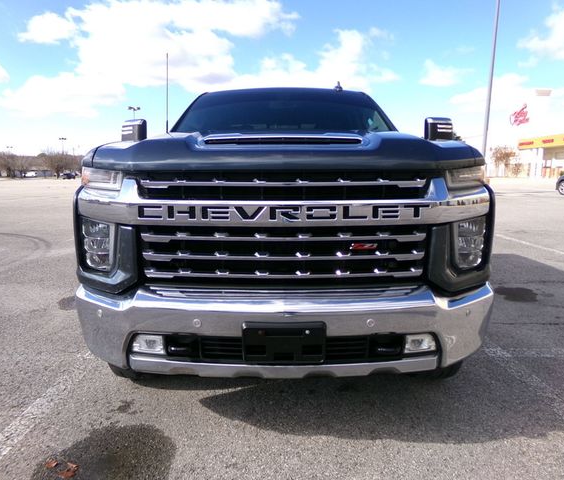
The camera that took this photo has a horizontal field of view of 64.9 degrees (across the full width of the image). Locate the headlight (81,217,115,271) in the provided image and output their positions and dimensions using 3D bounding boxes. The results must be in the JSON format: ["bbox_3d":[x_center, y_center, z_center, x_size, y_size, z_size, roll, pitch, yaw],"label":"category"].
[{"bbox_3d":[-0.840,0.027,1.997,0.170,0.245,0.130,2,9,13],"label":"headlight"}]

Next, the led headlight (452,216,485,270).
[{"bbox_3d":[0.855,0.014,2.016,0.170,0.245,0.130,-2,9,-11],"label":"led headlight"}]

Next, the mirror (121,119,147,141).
[{"bbox_3d":[-1.127,-0.734,3.326,0.200,0.320,0.150,0,9,1],"label":"mirror"}]

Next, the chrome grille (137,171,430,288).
[{"bbox_3d":[0.008,-0.043,1.845,1.180,0.480,0.130,0,9,1],"label":"chrome grille"}]

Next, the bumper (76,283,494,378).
[{"bbox_3d":[0.013,0.340,1.985,1.980,0.335,0.420,0,9,1],"label":"bumper"}]

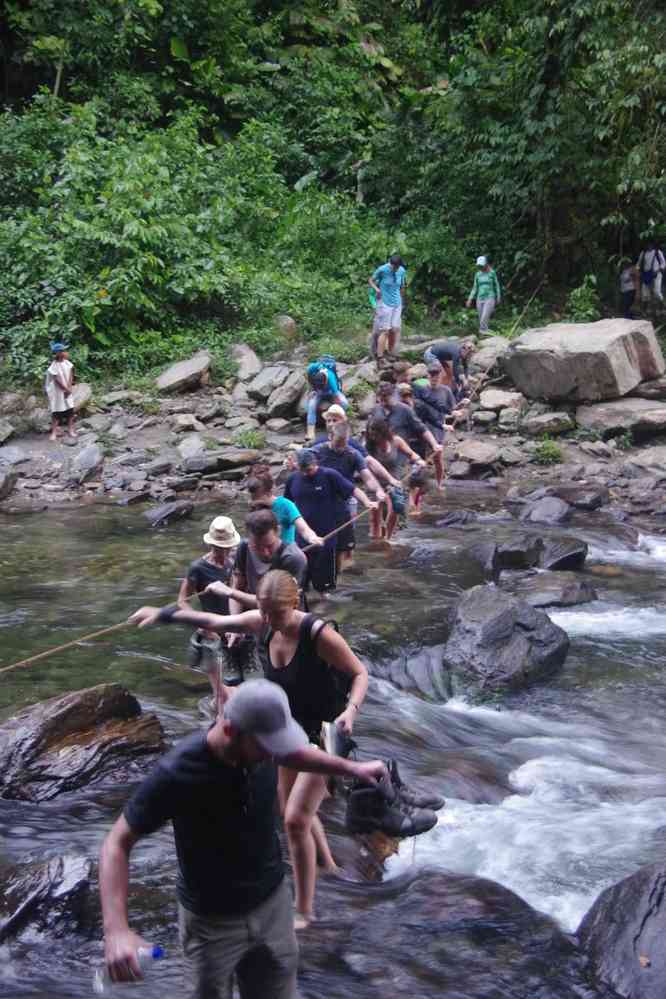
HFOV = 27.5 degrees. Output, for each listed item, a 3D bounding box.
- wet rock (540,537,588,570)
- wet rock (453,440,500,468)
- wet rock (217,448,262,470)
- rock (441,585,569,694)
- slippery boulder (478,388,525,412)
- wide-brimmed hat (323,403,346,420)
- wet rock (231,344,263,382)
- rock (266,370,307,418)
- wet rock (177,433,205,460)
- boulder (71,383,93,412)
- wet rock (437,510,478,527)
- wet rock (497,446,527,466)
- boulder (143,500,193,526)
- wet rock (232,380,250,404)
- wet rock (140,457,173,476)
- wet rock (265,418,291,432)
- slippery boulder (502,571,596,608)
[{"bbox_3d":[2.503,0.584,14.700,0.530,0.360,0.480,0,10,0],"label":"wet rock"},{"bbox_3d":[1.934,-0.602,18.200,0.610,0.300,0.480,0,10,0],"label":"wet rock"},{"bbox_3d":[-1.341,-0.568,19.300,0.640,0.290,0.480,0,10,0],"label":"wet rock"},{"bbox_3d":[1.362,1.120,10.800,0.950,0.680,0.800,0,11,0],"label":"rock"},{"bbox_3d":[2.442,-1.435,19.700,0.660,0.270,0.480,0,10,0],"label":"slippery boulder"},{"bbox_3d":[0.021,-0.921,14.400,0.280,0.150,0.310,10,13,30],"label":"wide-brimmed hat"},{"bbox_3d":[-1.317,-2.086,20.700,0.480,0.600,0.460,0,8,0],"label":"wet rock"},{"bbox_3d":[-0.664,-1.498,19.400,0.580,0.690,0.620,0,8,0],"label":"rock"},{"bbox_3d":[-2.023,-0.752,19.300,0.400,0.380,0.350,0,10,0],"label":"wet rock"},{"bbox_3d":[-3.766,-1.515,20.200,0.420,0.450,0.400,0,8,0],"label":"boulder"},{"bbox_3d":[1.548,0.236,16.900,0.520,0.200,0.380,0,10,0],"label":"wet rock"},{"bbox_3d":[2.416,-0.579,18.300,0.380,0.210,0.320,0,10,0],"label":"wet rock"},{"bbox_3d":[-1.984,0.157,16.400,0.560,0.260,0.420,0,11,0],"label":"boulder"},{"bbox_3d":[-1.420,-1.661,21.100,0.330,0.370,0.330,0,10,0],"label":"wet rock"},{"bbox_3d":[-2.272,-0.425,17.500,0.420,0.200,0.340,0,10,0],"label":"wet rock"},{"bbox_3d":[-0.776,-1.034,19.000,0.360,0.200,0.300,0,8,0],"label":"wet rock"},{"bbox_3d":[2.038,0.847,12.800,0.850,0.220,0.600,0,11,0],"label":"slippery boulder"}]

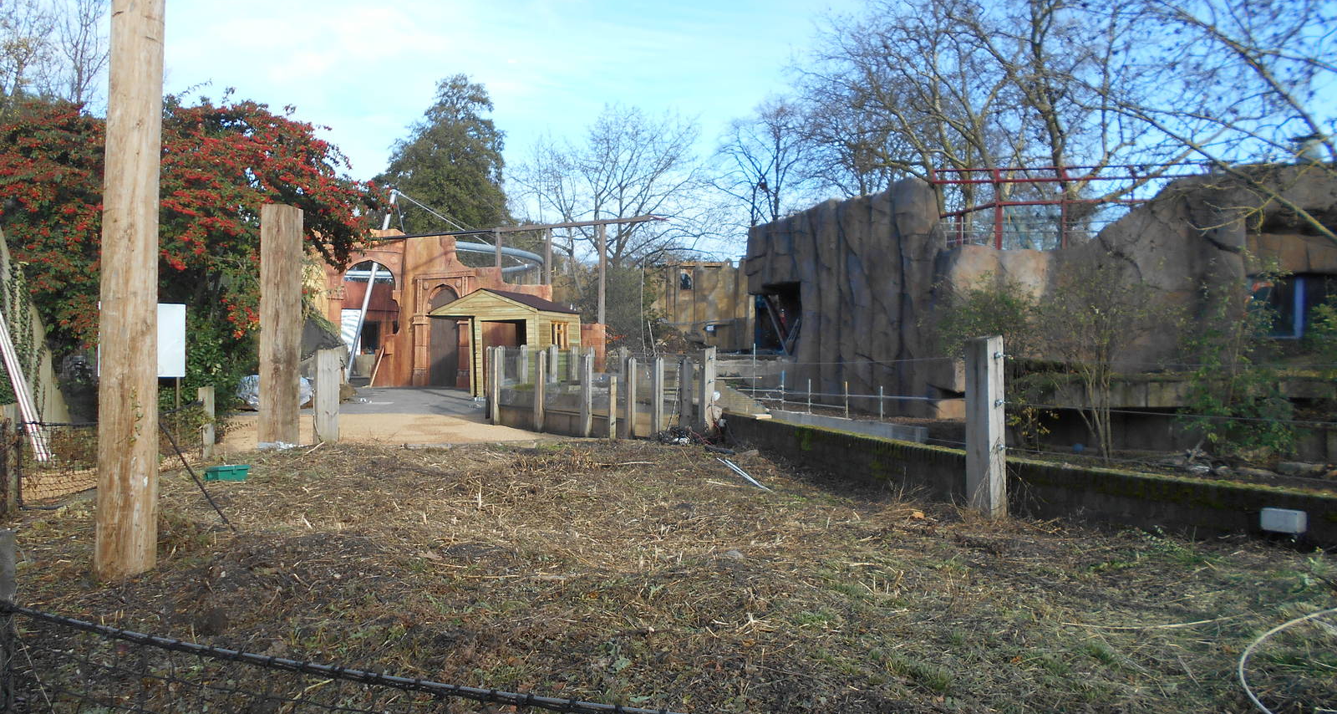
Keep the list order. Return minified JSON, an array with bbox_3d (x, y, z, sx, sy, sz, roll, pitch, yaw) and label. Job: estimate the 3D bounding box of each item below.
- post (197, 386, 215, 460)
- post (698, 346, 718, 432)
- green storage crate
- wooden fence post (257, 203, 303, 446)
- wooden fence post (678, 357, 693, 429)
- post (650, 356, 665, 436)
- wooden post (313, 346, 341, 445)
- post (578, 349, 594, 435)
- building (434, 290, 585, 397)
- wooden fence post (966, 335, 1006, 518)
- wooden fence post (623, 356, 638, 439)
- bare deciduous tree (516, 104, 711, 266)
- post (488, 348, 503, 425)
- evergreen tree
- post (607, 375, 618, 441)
[{"bbox_3d":[-4.971,0.713,10.800,0.140,0.800,0.140,0,0,-20],"label":"post"},{"bbox_3d":[0.542,0.449,13.700,0.160,1.180,0.210,0,0,-19],"label":"post"},{"bbox_3d":[-3.999,1.051,9.100,0.240,0.135,0.340,0,0,40],"label":"green storage crate"},{"bbox_3d":[-4.862,-0.406,12.600,0.500,3.027,0.350,0,-1,-21],"label":"wooden fence post"},{"bbox_3d":[0.292,0.626,16.500,0.150,1.201,0.150,-1,-1,35],"label":"wooden fence post"},{"bbox_3d":[-0.147,0.549,13.900,0.140,1.120,0.150,0,0,-25],"label":"post"},{"bbox_3d":[-4.415,0.507,13.000,0.280,1.217,0.160,1,-1,-35],"label":"wooden post"},{"bbox_3d":[-1.135,0.520,13.900,0.140,1.170,0.150,0,0,-25],"label":"post"},{"bbox_3d":[-5.060,-0.440,31.400,3.350,3.200,3.700,0,0,12],"label":"building"},{"bbox_3d":[2.403,0.526,7.600,0.160,1.360,0.260,0,-1,-22],"label":"wooden fence post"},{"bbox_3d":[-0.592,0.649,15.800,0.150,1.282,0.150,-1,-1,35],"label":"wooden fence post"},{"bbox_3d":[-2.850,-6.200,55.000,10.300,14.700,9.500,0,0,0],"label":"bare deciduous tree"},{"bbox_3d":[-2.909,0.479,16.900,0.150,1.292,0.150,-1,-1,35],"label":"post"},{"bbox_3d":[-11.104,-6.527,50.000,6.600,15.186,6.600,0,-1,0],"label":"evergreen tree"},{"bbox_3d":[-0.841,0.785,15.400,0.100,0.961,0.080,0,-1,20],"label":"post"}]

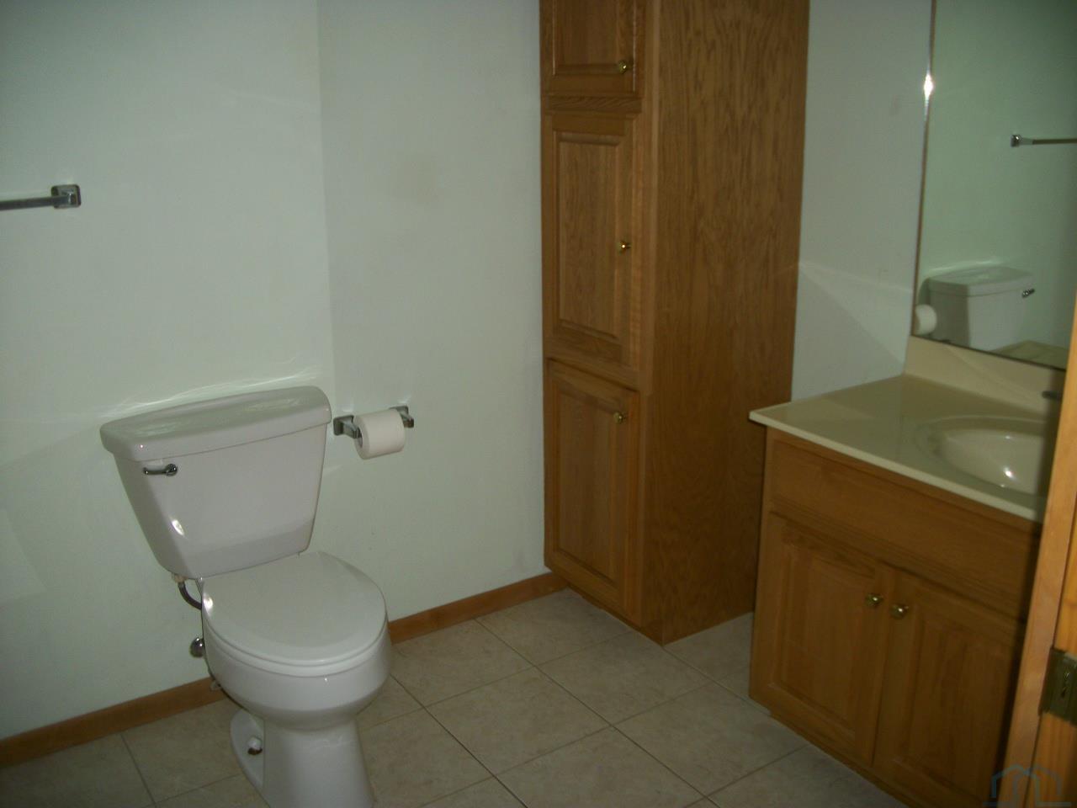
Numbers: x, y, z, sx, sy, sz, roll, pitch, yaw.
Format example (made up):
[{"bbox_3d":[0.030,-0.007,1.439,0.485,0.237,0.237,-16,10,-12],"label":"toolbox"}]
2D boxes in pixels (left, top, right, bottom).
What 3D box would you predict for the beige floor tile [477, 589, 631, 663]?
[{"bbox_3d":[0.043,0.651,2.921,0.330,0.010,0.325,-11,19,-32],"label":"beige floor tile"}]

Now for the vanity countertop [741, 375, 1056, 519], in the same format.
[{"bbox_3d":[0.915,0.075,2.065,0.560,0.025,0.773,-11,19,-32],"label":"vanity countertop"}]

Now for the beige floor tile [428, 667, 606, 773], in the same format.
[{"bbox_3d":[-0.052,0.780,2.480,0.330,0.010,0.330,-11,19,-32],"label":"beige floor tile"}]

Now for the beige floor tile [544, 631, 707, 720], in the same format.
[{"bbox_3d":[0.226,0.726,2.657,0.330,0.010,0.330,-11,19,-32],"label":"beige floor tile"}]

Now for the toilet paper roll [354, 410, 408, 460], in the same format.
[{"bbox_3d":[-0.410,0.079,2.566,0.100,0.112,0.112,-11,19,-32],"label":"toilet paper roll"}]

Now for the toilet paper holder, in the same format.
[{"bbox_3d":[-0.417,0.051,2.591,0.212,0.050,0.075,-11,19,-32],"label":"toilet paper holder"}]

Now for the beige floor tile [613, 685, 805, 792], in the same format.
[{"bbox_3d":[0.411,0.801,2.390,0.330,0.010,0.330,-11,19,-32],"label":"beige floor tile"}]

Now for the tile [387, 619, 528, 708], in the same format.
[{"bbox_3d":[-0.234,0.706,2.743,0.330,0.010,0.325,-11,19,-32],"label":"tile"}]

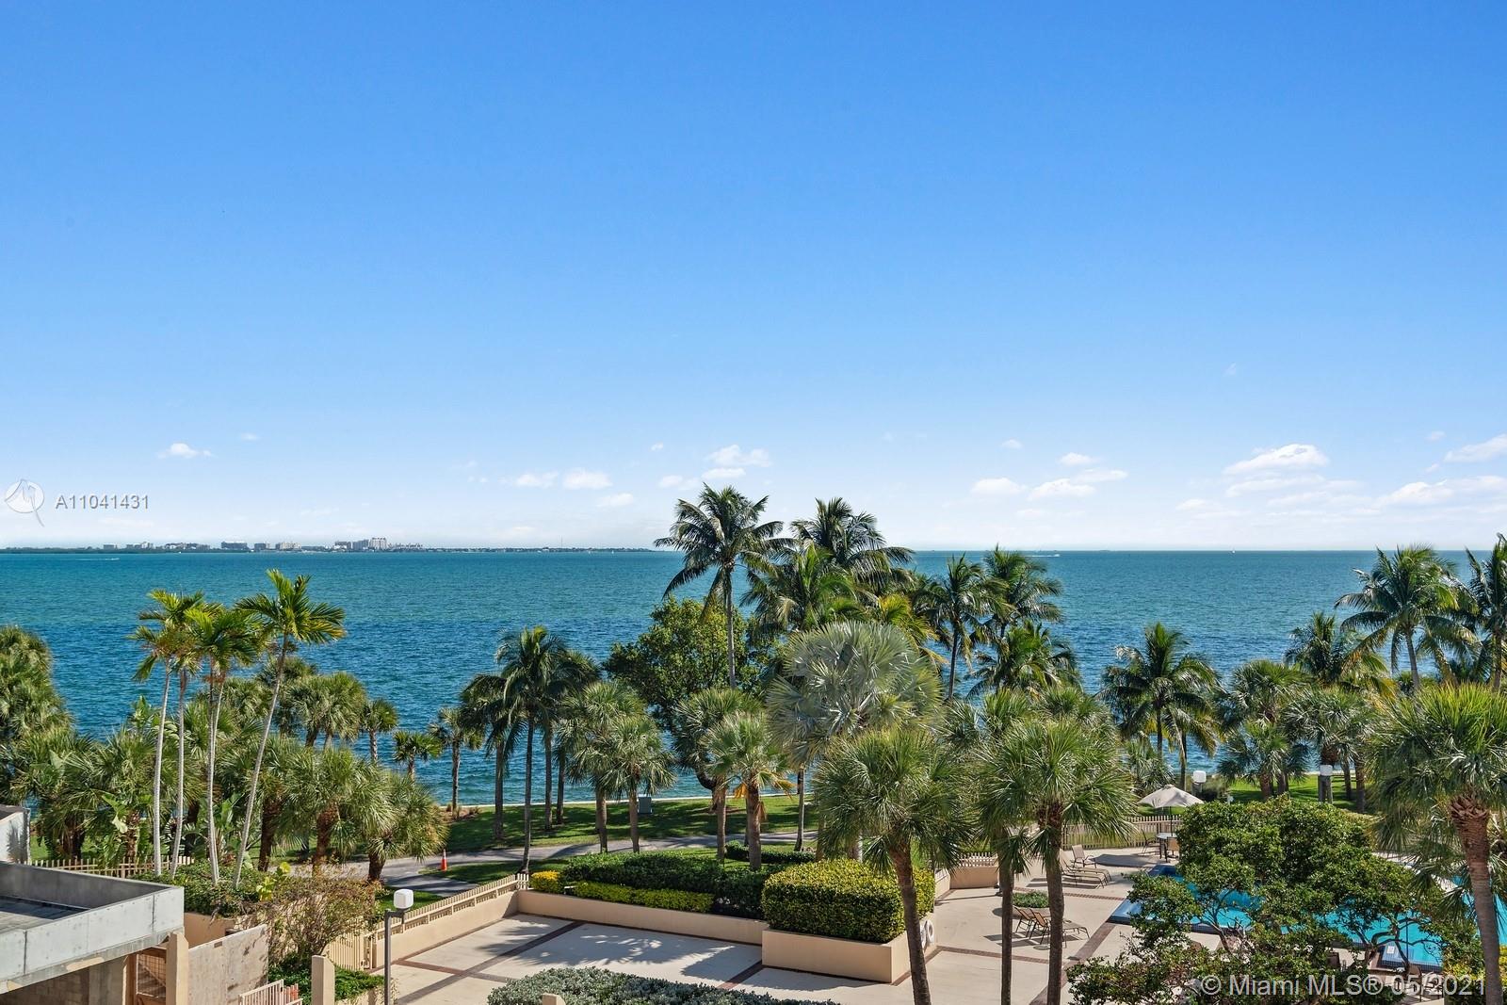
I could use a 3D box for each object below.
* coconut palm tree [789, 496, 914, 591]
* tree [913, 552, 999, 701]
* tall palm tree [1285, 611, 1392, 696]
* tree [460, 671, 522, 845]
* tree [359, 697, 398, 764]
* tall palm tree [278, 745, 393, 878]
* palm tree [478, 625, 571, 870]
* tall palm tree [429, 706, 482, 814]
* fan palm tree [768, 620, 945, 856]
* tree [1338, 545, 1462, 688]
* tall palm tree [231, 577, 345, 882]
[{"bbox_3d":[4.053,7.019,61.364,5.326,14.590,5.326,0,-2,4],"label":"coconut palm tree"},{"bbox_3d":[9.566,8.200,69.000,4.000,11.470,4.000,0,-2,0],"label":"tree"},{"bbox_3d":[28.758,9.854,71.715,5.270,9.020,5.200,0,-2,0],"label":"tall palm tree"},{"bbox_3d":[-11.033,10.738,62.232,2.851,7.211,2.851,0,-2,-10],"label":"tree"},{"bbox_3d":[-16.638,11.196,65.000,1.850,5.115,1.850,0,-2,0],"label":"tree"},{"bbox_3d":[-14.957,11.046,52.500,3.900,4.764,3.900,0,-2,0],"label":"tall palm tree"},{"bbox_3d":[-8.714,9.439,56.183,3.612,9.430,3.612,0,-2,-9],"label":"palm tree"},{"bbox_3d":[-13.521,11.721,66.150,2.400,4.920,2.500,0,-2,0],"label":"tall palm tree"},{"bbox_3d":[3.622,8.685,51.500,5.800,8.974,5.800,0,-2,0],"label":"fan palm tree"},{"bbox_3d":[30.002,8.112,67.770,5.740,12.250,5.700,0,-2,0],"label":"tree"},{"bbox_3d":[-14.743,7.635,46.274,3.660,10.980,3.300,0,-2,0],"label":"tall palm tree"}]

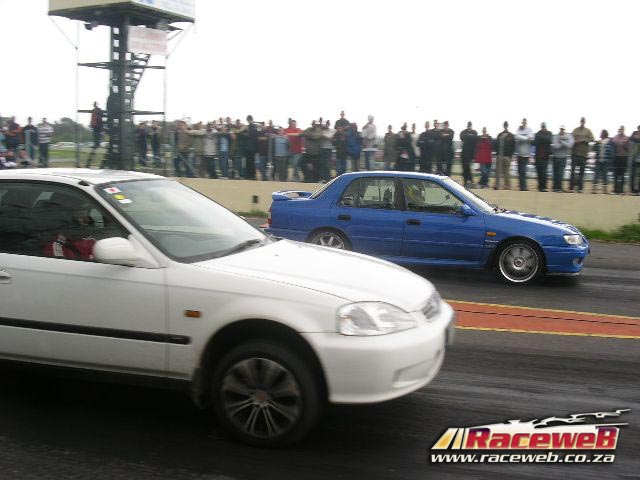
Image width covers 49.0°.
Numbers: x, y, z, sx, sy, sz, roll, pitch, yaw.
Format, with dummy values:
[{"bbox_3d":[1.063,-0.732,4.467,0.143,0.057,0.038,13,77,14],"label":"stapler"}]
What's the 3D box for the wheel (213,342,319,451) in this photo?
[{"bbox_3d":[-0.292,0.847,3.899,0.595,0.595,0.200,3,8,18],"label":"wheel"}]

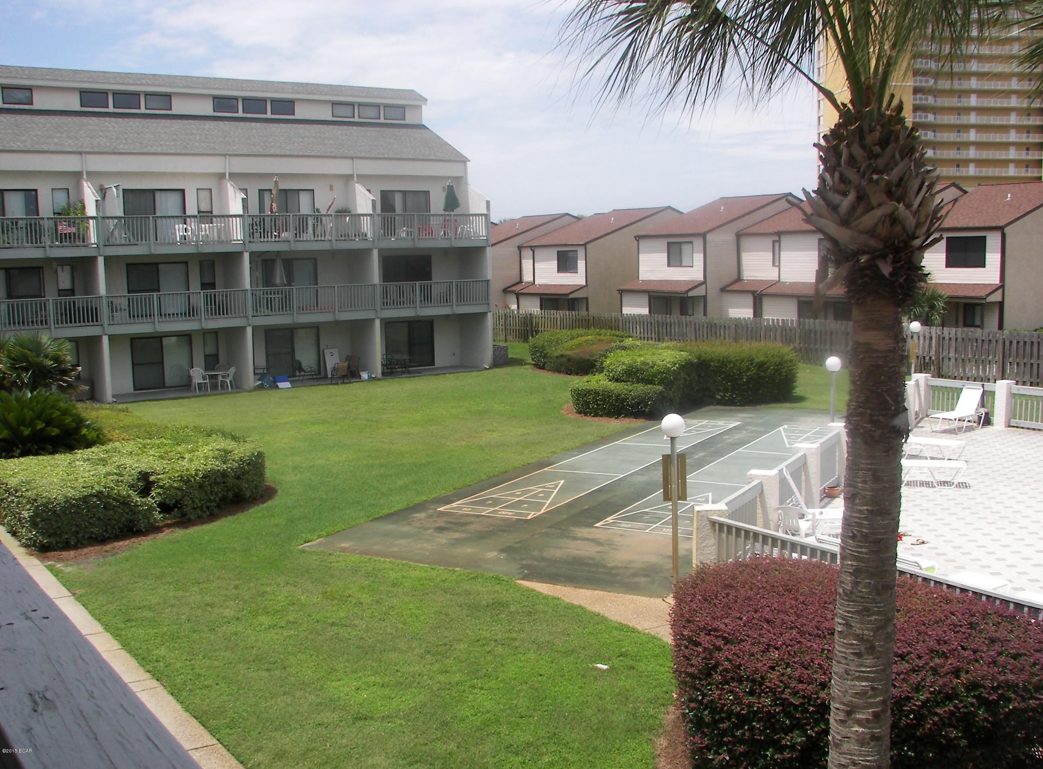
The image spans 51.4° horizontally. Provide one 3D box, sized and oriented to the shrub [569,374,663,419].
[{"bbox_3d":[2.987,0.383,31.333,2.475,0.828,2.727,1,6,16],"label":"shrub"}]

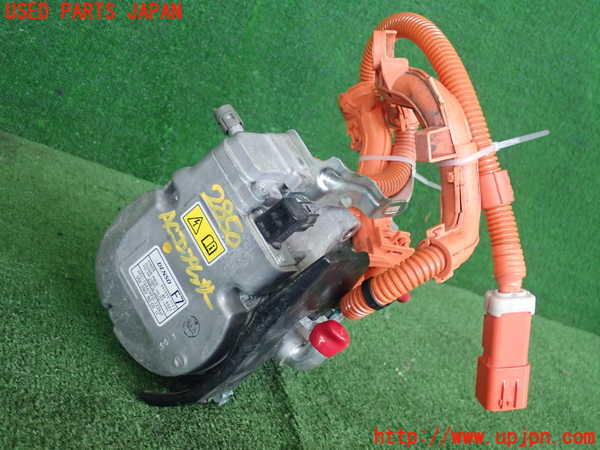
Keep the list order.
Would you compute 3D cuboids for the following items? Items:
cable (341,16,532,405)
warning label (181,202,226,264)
[{"bbox_3d":[0.104,-0.015,0.650,0.155,0.275,0.240,0,30,0],"label":"cable"},{"bbox_3d":[-0.074,0.007,0.610,0.044,0.021,0.001,58,26,15],"label":"warning label"}]

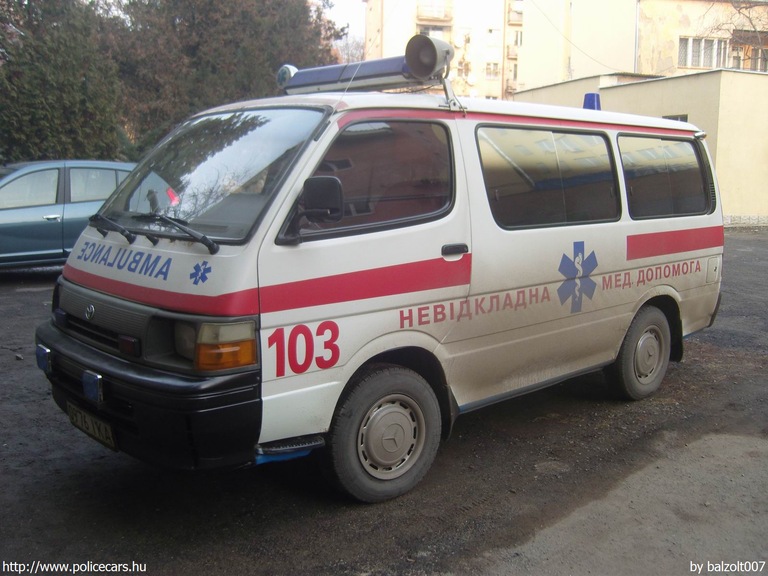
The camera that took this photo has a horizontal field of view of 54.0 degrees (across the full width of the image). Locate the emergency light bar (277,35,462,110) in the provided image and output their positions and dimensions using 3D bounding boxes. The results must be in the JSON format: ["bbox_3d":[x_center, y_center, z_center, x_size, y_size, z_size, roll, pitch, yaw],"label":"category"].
[{"bbox_3d":[-0.112,-1.091,4.003,0.274,0.338,1.303,-8,12,-42],"label":"emergency light bar"}]

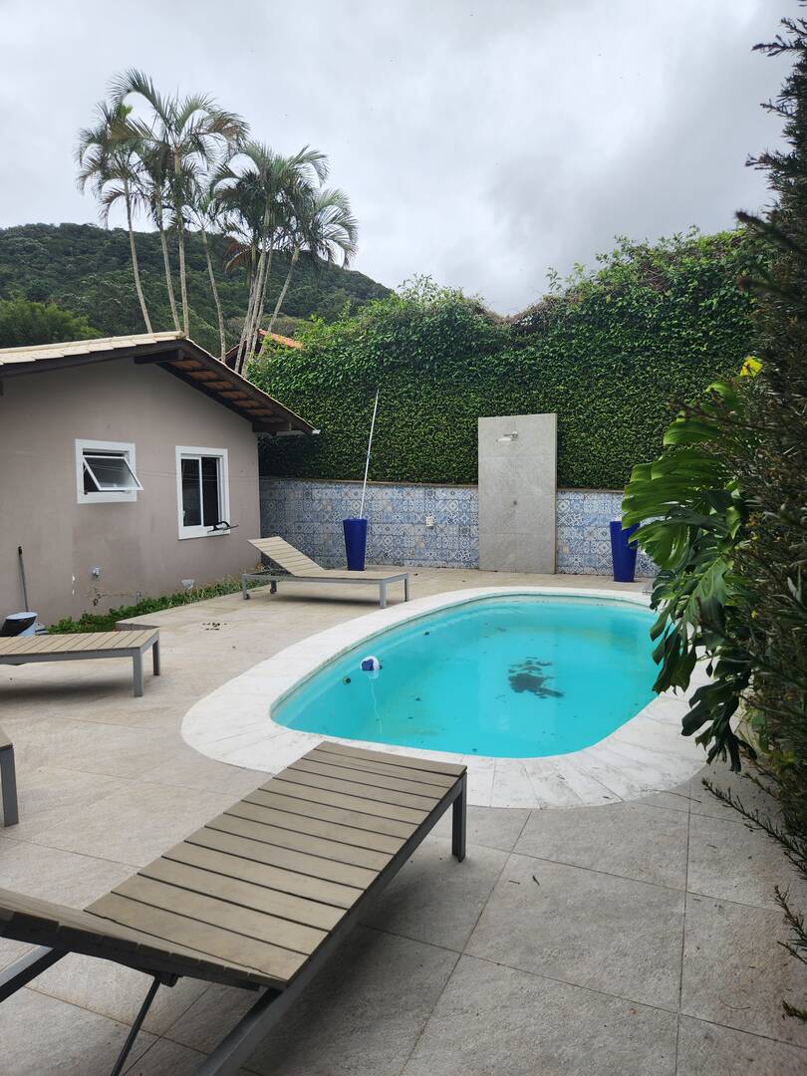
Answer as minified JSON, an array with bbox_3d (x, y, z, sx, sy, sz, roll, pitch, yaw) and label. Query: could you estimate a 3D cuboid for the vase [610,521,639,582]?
[{"bbox_3d":[3.109,0.195,10.035,0.417,0.822,0.417,1,4,24],"label":"vase"}]

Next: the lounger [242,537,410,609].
[{"bbox_3d":[-0.953,0.389,8.552,1.931,0.730,0.614,1,5,25],"label":"lounger"}]

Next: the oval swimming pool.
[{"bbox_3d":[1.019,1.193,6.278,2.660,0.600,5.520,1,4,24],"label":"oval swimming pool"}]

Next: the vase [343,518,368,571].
[{"bbox_3d":[-0.770,0.115,11.647,0.407,0.820,0.407,-1,4,0],"label":"vase"}]

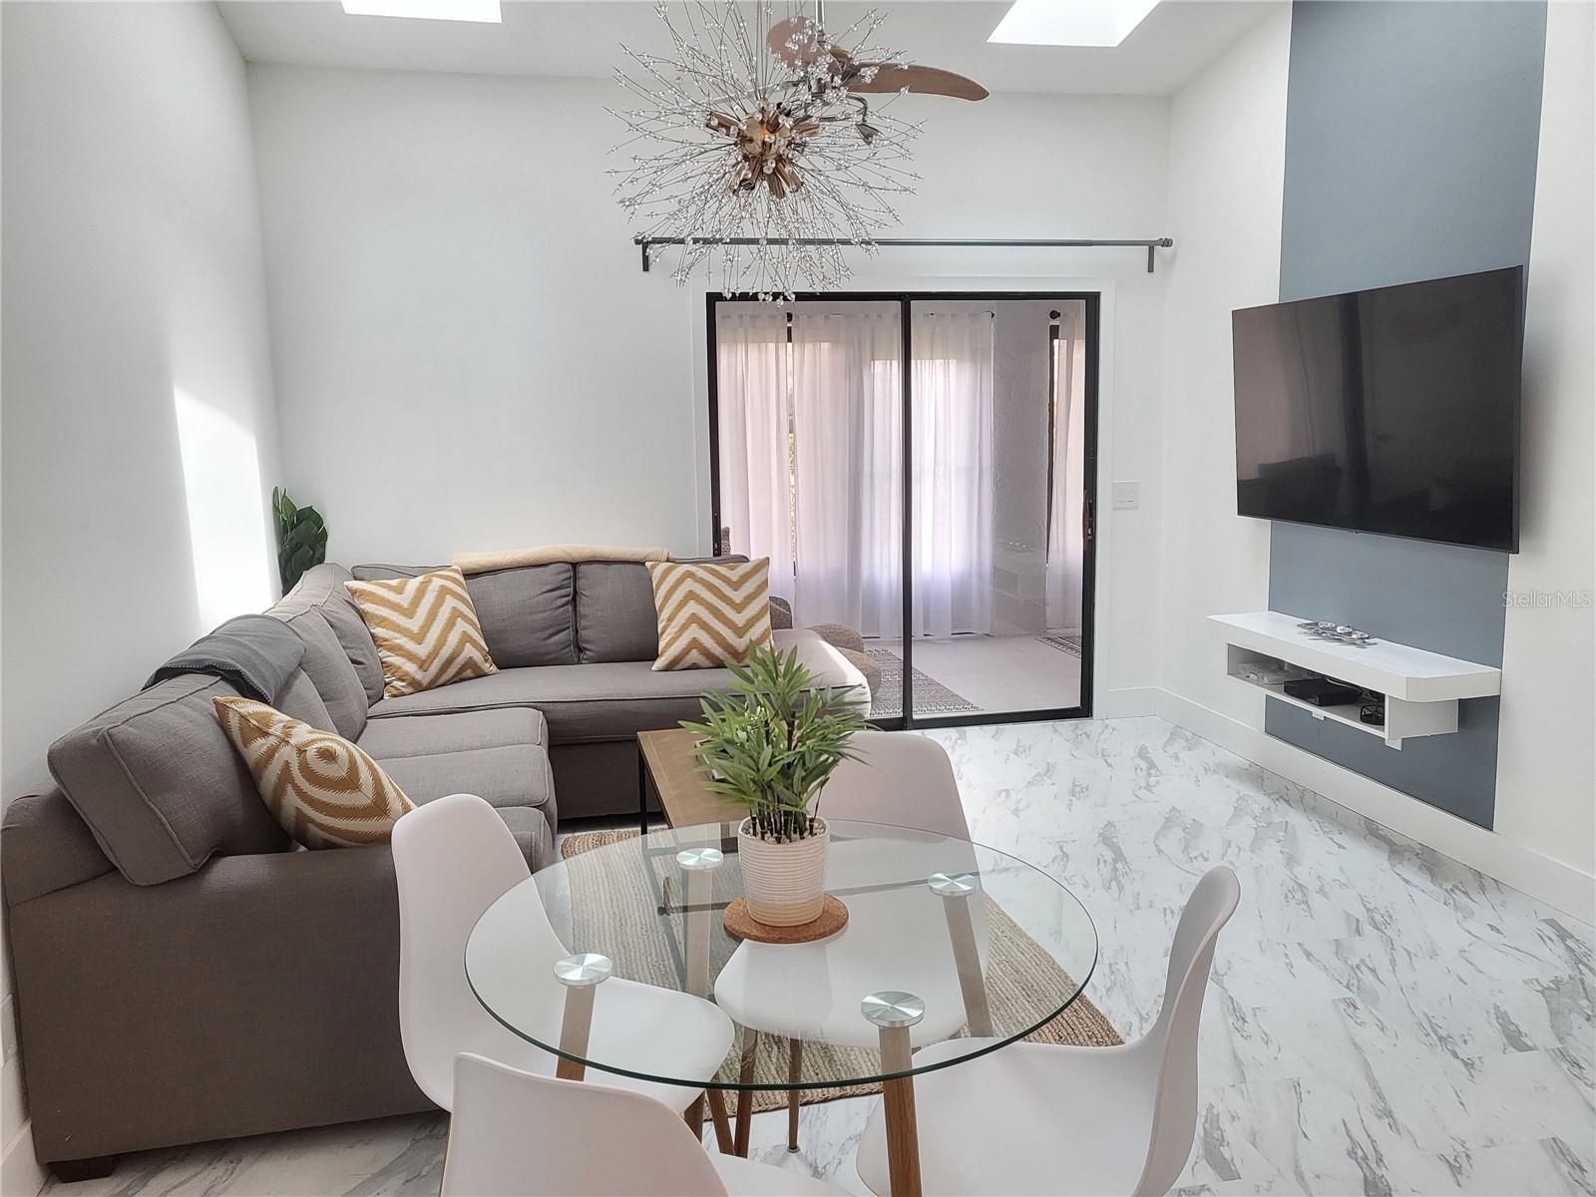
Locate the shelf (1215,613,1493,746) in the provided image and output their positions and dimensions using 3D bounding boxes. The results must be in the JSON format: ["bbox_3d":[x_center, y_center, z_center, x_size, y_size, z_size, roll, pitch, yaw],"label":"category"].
[{"bbox_3d":[1.872,0.264,4.226,0.335,0.240,1.270,-2,8,-10],"label":"shelf"}]

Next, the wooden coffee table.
[{"bbox_3d":[-0.130,0.724,3.555,0.570,0.410,1.100,-3,8,-13],"label":"wooden coffee table"}]

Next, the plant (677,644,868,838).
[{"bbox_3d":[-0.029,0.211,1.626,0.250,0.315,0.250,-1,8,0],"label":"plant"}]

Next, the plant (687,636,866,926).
[{"bbox_3d":[-0.028,0.243,1.627,0.250,0.370,0.250,-1,8,0],"label":"plant"}]

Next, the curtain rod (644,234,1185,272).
[{"bbox_3d":[0.511,-1.530,5.340,2.450,0.150,0.110,-2,8,-10],"label":"curtain rod"}]

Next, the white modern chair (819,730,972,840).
[{"bbox_3d":[0.103,0.700,2.185,0.470,0.820,0.500,1,8,14],"label":"white modern chair"}]

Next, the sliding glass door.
[{"bbox_3d":[0.519,-0.380,5.571,1.840,2.030,0.100,-2,8,-10],"label":"sliding glass door"}]

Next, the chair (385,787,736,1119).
[{"bbox_3d":[-0.364,0.744,1.919,0.500,0.820,0.470,1,8,16],"label":"chair"}]

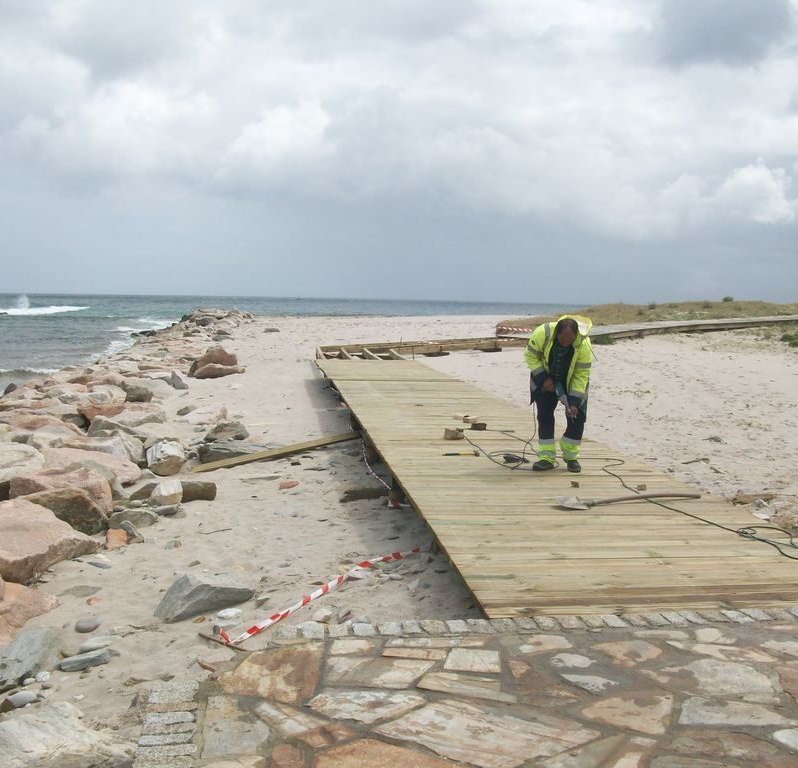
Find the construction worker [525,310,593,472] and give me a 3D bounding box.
[{"bbox_3d":[1.558,0.093,9.791,0.640,1.500,0.660,1,5,-2],"label":"construction worker"}]

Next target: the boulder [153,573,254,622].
[{"bbox_3d":[-1.139,1.210,5.839,0.530,0.190,0.260,-3,6,-42],"label":"boulder"}]

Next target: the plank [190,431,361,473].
[{"bbox_3d":[-1.410,0.814,12.053,2.401,0.055,0.160,-9,22,-39],"label":"plank"}]

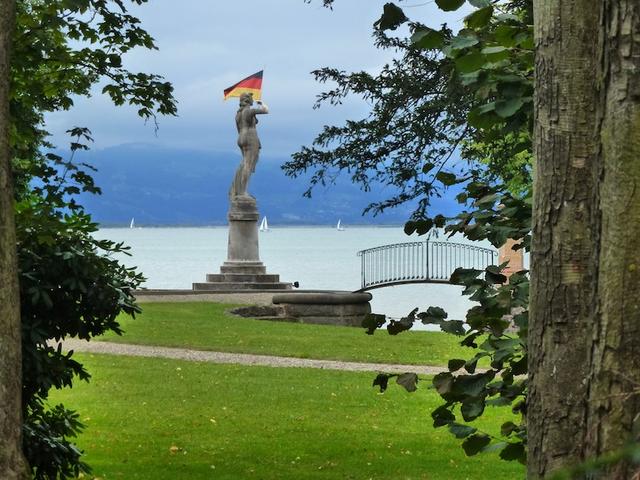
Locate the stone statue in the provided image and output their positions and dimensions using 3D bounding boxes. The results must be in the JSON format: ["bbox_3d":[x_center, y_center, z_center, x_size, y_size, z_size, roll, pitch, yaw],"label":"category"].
[{"bbox_3d":[-1.773,-2.332,61.000,0.800,2.594,0.750,0,0,41],"label":"stone statue"}]

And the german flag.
[{"bbox_3d":[-1.928,-3.844,61.200,0.970,0.732,0.250,0,0,0],"label":"german flag"}]

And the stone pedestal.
[{"bbox_3d":[-1.904,0.053,61.000,2.400,2.333,2.400,0,0,2],"label":"stone pedestal"}]

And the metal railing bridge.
[{"bbox_3d":[2.599,0.610,59.500,3.380,1.235,1.200,0,0,4],"label":"metal railing bridge"}]

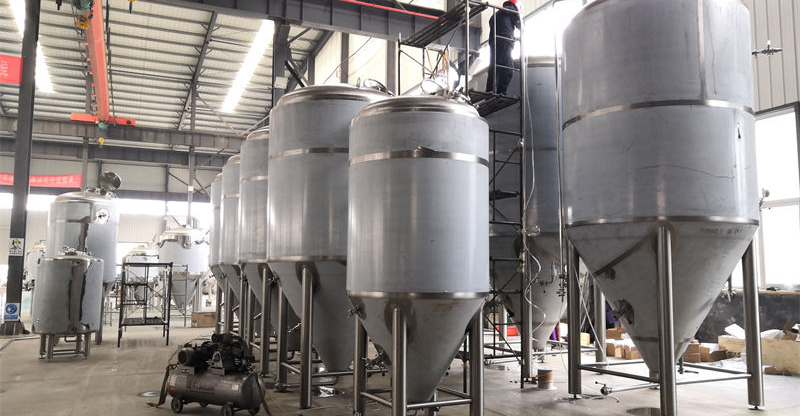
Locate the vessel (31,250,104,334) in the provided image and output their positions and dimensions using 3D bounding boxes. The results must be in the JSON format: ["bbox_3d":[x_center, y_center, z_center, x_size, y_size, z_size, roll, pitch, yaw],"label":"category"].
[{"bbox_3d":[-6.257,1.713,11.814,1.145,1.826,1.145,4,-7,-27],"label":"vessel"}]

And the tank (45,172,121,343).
[{"bbox_3d":[-6.603,1.069,13.026,1.309,3.445,1.309,3,-6,-26],"label":"tank"}]

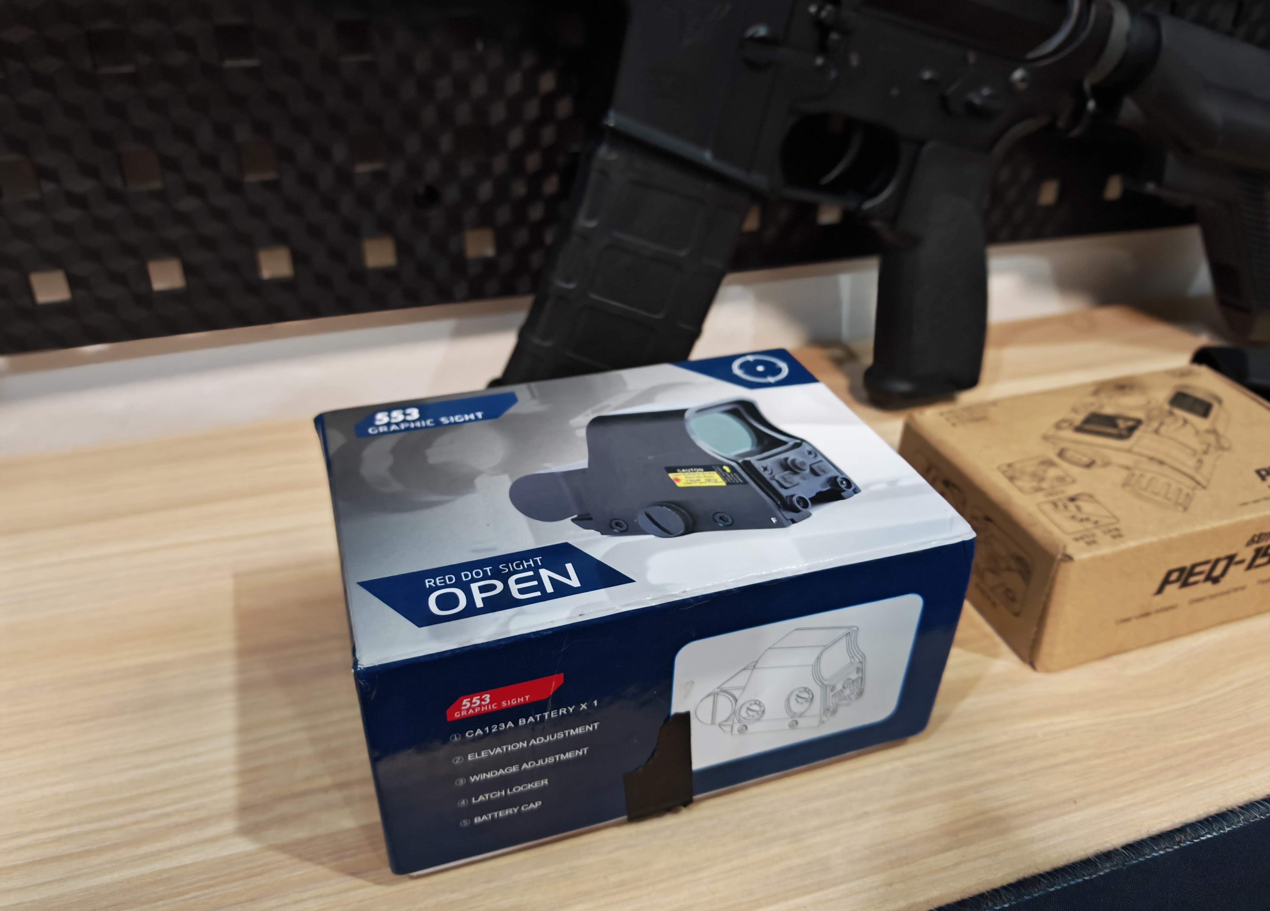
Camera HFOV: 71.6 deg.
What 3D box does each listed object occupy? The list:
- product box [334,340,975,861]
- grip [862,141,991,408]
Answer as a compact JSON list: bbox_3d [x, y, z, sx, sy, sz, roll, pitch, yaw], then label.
[{"bbox_3d":[-0.004,0.033,0.255,0.147,0.071,0.107,-9,34,-14],"label":"product box"},{"bbox_3d":[0.132,-0.082,0.396,0.051,0.113,0.033,-14,35,-11],"label":"grip"}]

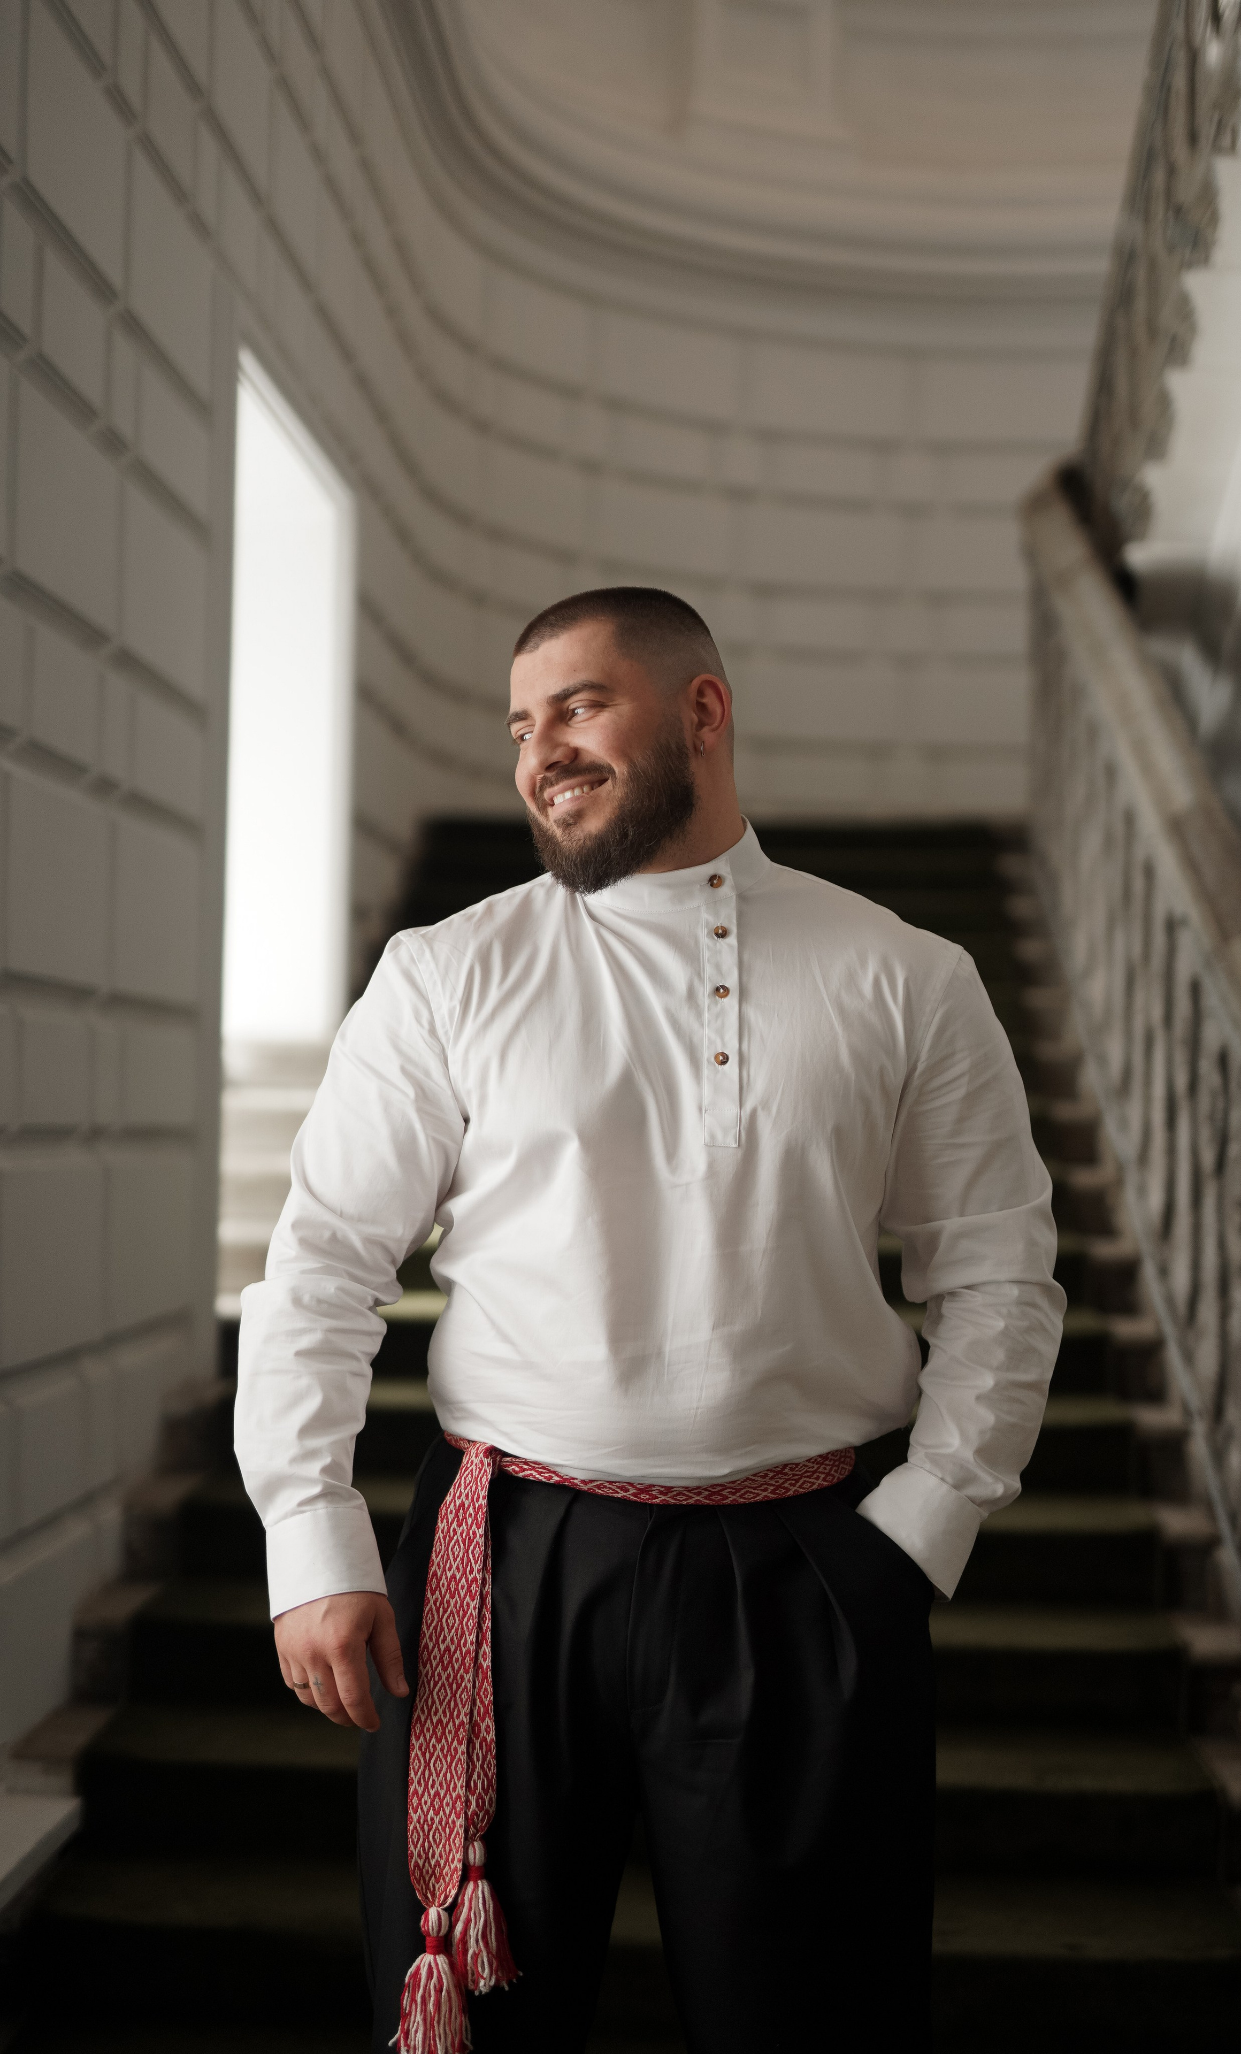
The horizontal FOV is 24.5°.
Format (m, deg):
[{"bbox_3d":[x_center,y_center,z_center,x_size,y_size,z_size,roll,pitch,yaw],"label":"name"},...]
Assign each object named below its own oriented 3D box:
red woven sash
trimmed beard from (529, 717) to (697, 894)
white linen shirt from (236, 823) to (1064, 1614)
[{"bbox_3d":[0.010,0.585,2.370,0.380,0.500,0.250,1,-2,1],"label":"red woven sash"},{"bbox_3d":[-0.006,-0.186,2.390,0.120,0.145,0.148,0,-13,-45],"label":"trimmed beard"},{"bbox_3d":[0.026,0.160,2.420,0.710,0.670,0.340,1,-2,1],"label":"white linen shirt"}]

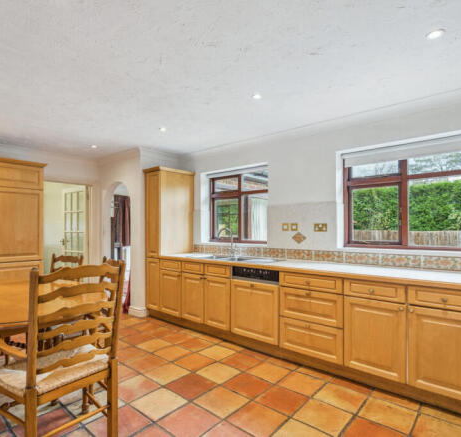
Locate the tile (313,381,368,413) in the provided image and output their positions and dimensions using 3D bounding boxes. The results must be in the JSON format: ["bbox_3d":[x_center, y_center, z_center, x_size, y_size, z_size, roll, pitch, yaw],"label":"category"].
[{"bbox_3d":[0.823,1.351,2.185,0.300,0.015,0.300,-3,-5,41],"label":"tile"}]

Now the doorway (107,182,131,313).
[{"bbox_3d":[-1.769,0.431,4.679,0.850,2.010,0.140,-2,-3,40],"label":"doorway"}]

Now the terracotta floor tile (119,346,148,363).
[{"bbox_3d":[-1.033,1.388,2.955,0.300,0.015,0.300,-3,-5,41],"label":"terracotta floor tile"}]

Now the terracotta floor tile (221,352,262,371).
[{"bbox_3d":[0.098,1.386,2.806,0.300,0.015,0.300,-3,-5,41],"label":"terracotta floor tile"}]

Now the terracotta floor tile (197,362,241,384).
[{"bbox_3d":[-0.095,1.348,2.542,0.302,0.014,0.302,-2,-3,40],"label":"terracotta floor tile"}]

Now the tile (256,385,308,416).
[{"bbox_3d":[0.378,1.346,2.156,0.300,0.015,0.300,-3,-5,41],"label":"tile"}]

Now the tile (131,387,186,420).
[{"bbox_3d":[-0.511,1.337,2.098,0.300,0.015,0.300,-3,-5,41],"label":"tile"}]

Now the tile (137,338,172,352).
[{"bbox_3d":[-0.815,1.375,3.131,0.305,0.018,0.305,-2,-4,40],"label":"tile"}]

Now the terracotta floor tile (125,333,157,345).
[{"bbox_3d":[-1.072,1.416,3.398,0.300,0.015,0.300,-3,-5,41],"label":"terracotta floor tile"}]

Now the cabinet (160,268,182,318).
[{"bbox_3d":[-0.604,0.974,4.050,0.454,0.590,0.580,-2,-3,40],"label":"cabinet"}]

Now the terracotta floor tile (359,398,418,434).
[{"bbox_3d":[1.059,1.329,1.965,0.305,0.018,0.305,-2,-4,40],"label":"terracotta floor tile"}]

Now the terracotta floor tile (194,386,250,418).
[{"bbox_3d":[-0.060,1.324,2.098,0.305,0.018,0.305,-2,-4,40],"label":"terracotta floor tile"}]

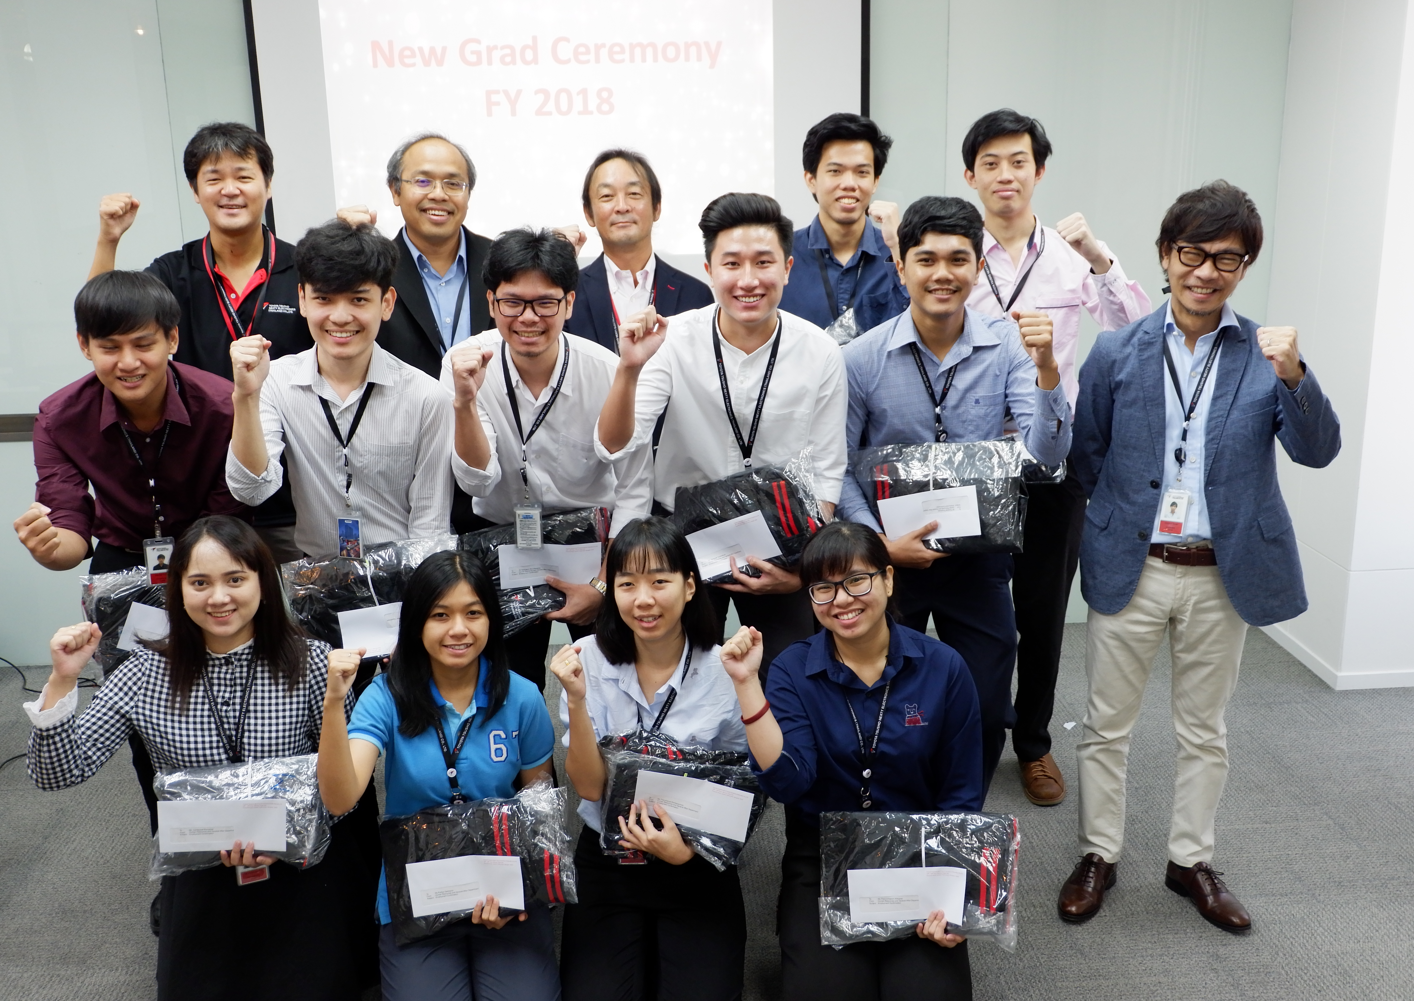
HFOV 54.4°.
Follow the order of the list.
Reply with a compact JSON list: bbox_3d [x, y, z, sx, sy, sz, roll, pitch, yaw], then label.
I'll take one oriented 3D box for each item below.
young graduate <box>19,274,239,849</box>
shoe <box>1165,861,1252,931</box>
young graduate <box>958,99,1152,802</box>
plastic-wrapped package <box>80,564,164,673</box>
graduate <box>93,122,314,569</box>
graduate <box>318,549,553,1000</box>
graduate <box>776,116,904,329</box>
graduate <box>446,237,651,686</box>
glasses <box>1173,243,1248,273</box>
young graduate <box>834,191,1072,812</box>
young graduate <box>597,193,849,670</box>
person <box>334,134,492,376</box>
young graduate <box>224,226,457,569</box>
[{"bbox_3d":[-1.250,0.228,3.213,0.570,1.500,0.550,-7,16,-21],"label":"young graduate"},{"bbox_3d":[1.163,0.899,3.201,0.100,0.100,0.272,-7,15,-19],"label":"shoe"},{"bbox_3d":[0.863,-0.083,3.610,0.570,1.810,0.430,1,15,9],"label":"young graduate"},{"bbox_3d":[-1.135,0.264,2.950,0.360,0.250,0.070,-12,7,-12],"label":"plastic-wrapped package"},{"bbox_3d":[-1.191,-0.039,3.574,0.560,1.800,0.420,-5,15,-13],"label":"graduate"},{"bbox_3d":[-0.462,0.570,2.666,0.450,1.060,0.620,-3,15,-8],"label":"graduate"},{"bbox_3d":[0.349,-0.049,3.543,0.530,1.800,0.430,0,15,6],"label":"graduate"},{"bbox_3d":[-0.331,0.176,3.120,0.480,1.590,0.550,-3,15,-6],"label":"graduate"},{"bbox_3d":[1.030,-0.499,2.813,0.143,0.047,0.143,12,25,16],"label":"glasses"},{"bbox_3d":[0.548,0.136,3.190,0.550,1.610,0.520,0,15,7],"label":"young graduate"},{"bbox_3d":[0.048,0.143,3.188,0.570,1.620,0.520,-2,15,-3],"label":"young graduate"},{"bbox_3d":[-0.661,-0.019,3.511,0.500,1.770,0.420,-3,15,-8],"label":"person"},{"bbox_3d":[-0.721,0.197,2.999,0.480,1.620,0.500,-4,15,-12],"label":"young graduate"}]

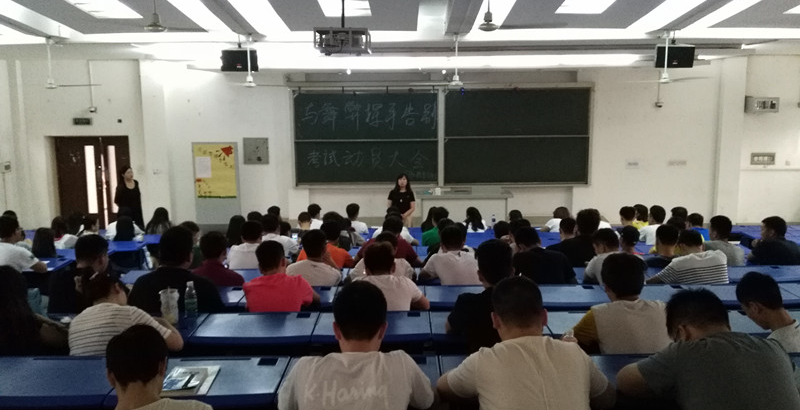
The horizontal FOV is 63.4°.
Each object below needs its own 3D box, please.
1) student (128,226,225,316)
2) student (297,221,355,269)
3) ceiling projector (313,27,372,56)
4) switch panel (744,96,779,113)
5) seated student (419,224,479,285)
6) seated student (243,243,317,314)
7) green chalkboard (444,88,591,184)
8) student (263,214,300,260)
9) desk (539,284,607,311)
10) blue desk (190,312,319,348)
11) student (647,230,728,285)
[{"bbox_3d":[-1.264,0.739,3.970,0.541,1.302,0.750,0,7,0],"label":"student"},{"bbox_3d":[-0.649,0.729,5.793,0.508,1.216,0.720,0,7,0],"label":"student"},{"bbox_3d":[-0.516,-1.468,5.811,0.520,0.250,0.420,0,8,0],"label":"ceiling projector"},{"bbox_3d":[6.601,-1.822,11.800,0.456,0.288,0.240,0,7,0],"label":"switch panel"},{"bbox_3d":[0.401,0.741,4.935,0.530,1.210,0.680,0,8,0],"label":"seated student"},{"bbox_3d":[-0.723,0.795,4.031,0.510,1.170,0.680,0,8,0],"label":"seated student"},{"bbox_3d":[2.199,-1.280,12.122,2.740,1.806,0.080,0,8,0],"label":"green chalkboard"},{"bbox_3d":[-1.272,0.695,6.700,0.528,1.249,0.720,0,7,0],"label":"student"},{"bbox_3d":[1.070,0.950,4.309,0.600,0.750,0.390,0,8,0],"label":"desk"},{"bbox_3d":[-0.722,0.979,3.363,0.595,0.760,0.351,0,7,0],"label":"blue desk"},{"bbox_3d":[2.151,0.746,4.929,0.590,1.170,0.680,-2,8,-8],"label":"student"}]

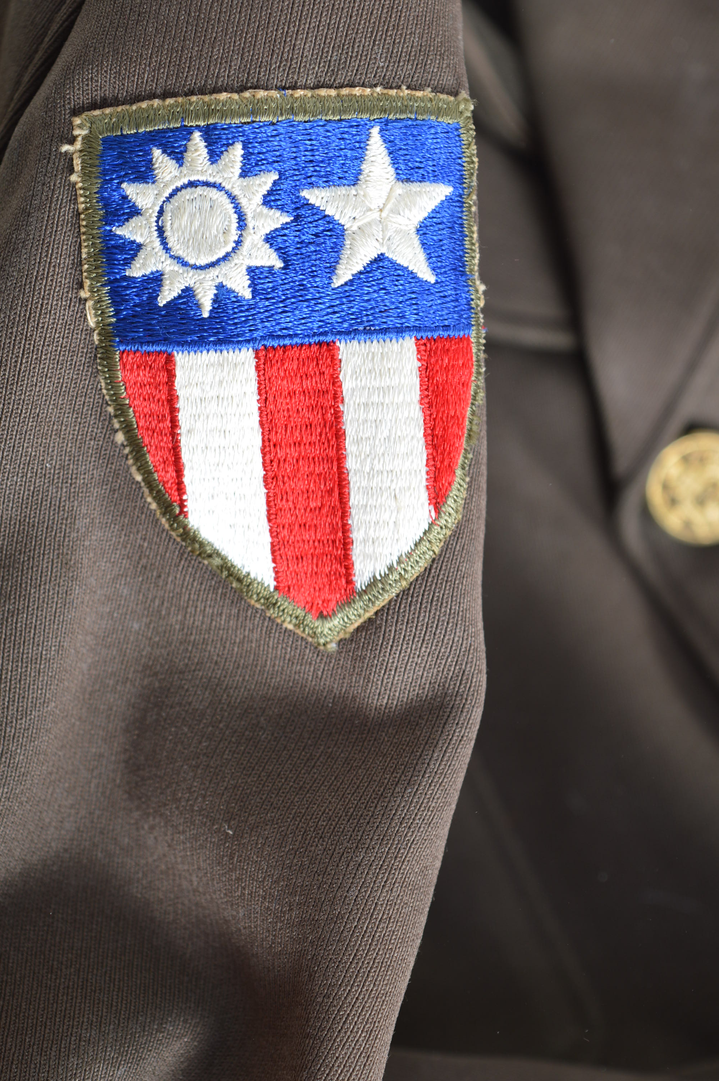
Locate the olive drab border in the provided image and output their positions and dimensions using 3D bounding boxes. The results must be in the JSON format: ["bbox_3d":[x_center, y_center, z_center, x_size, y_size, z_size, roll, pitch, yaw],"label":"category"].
[{"bbox_3d":[-0.010,-0.024,0.353,0.059,0.079,0.011,-4,0,-7],"label":"olive drab border"}]

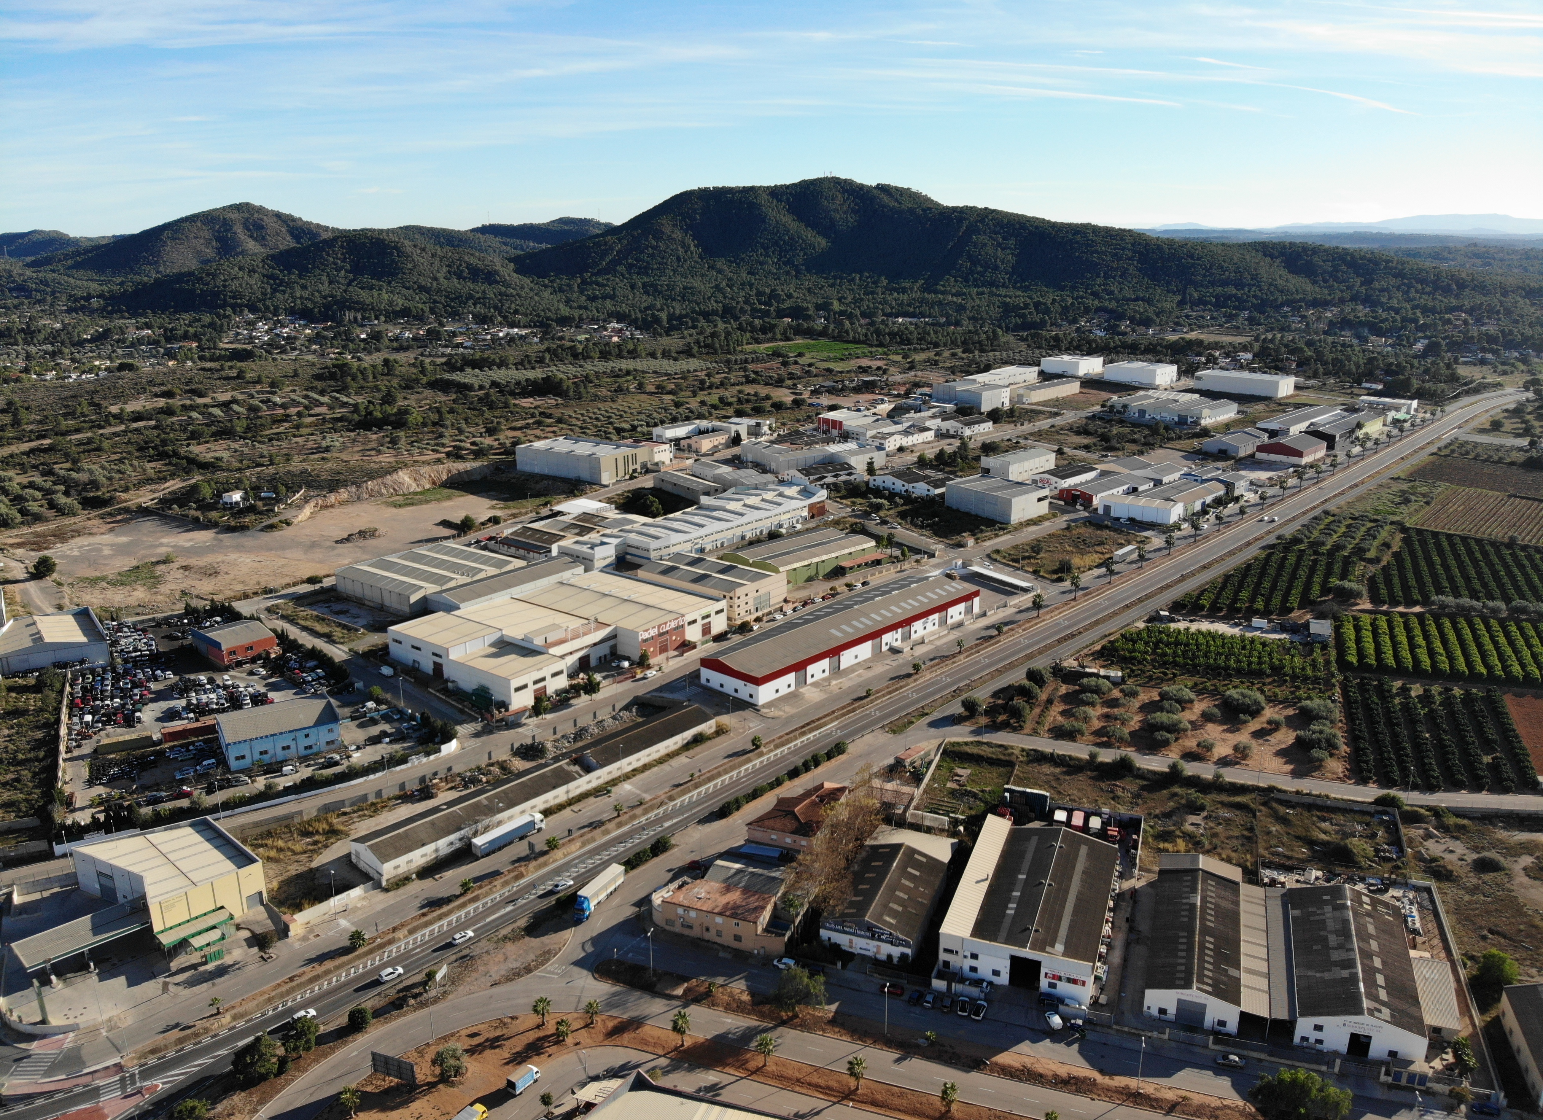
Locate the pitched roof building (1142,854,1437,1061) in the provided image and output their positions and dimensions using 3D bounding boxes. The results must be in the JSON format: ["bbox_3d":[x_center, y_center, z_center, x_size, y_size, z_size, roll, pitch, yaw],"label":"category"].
[{"bbox_3d":[88.450,66.370,182.730,44.000,7.300,41.000,6,18,19],"label":"pitched roof building"}]

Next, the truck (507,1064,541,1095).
[{"bbox_3d":[-42.097,88.256,182.169,2.090,2.830,5.220,12,21,34],"label":"truck"}]

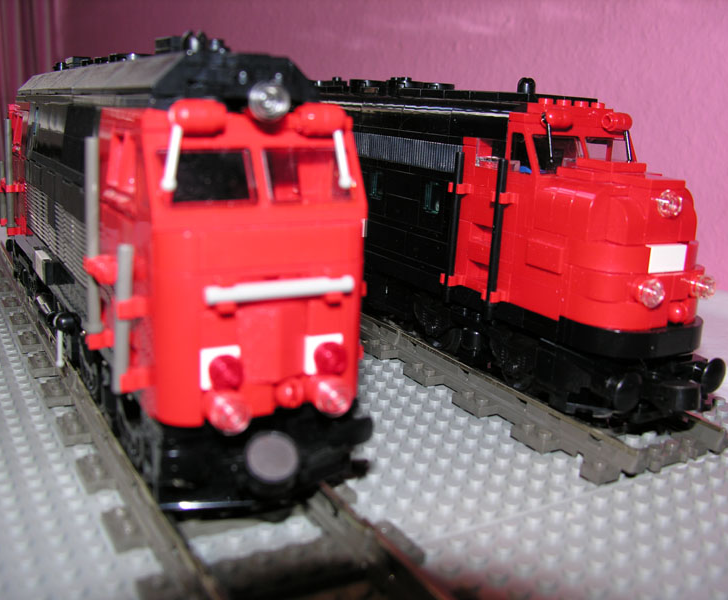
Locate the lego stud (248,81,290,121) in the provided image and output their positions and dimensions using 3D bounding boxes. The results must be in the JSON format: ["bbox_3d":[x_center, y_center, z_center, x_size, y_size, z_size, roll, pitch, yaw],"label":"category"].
[{"bbox_3d":[-0.020,-0.041,0.166,0.008,0.008,0.006,-6,16,-29],"label":"lego stud"}]

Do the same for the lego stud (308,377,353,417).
[{"bbox_3d":[-0.007,0.021,0.179,0.009,0.009,0.005,-6,17,-29],"label":"lego stud"}]

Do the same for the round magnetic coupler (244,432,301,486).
[{"bbox_3d":[-0.021,0.034,0.178,0.011,0.011,0.006,-7,17,-29],"label":"round magnetic coupler"}]

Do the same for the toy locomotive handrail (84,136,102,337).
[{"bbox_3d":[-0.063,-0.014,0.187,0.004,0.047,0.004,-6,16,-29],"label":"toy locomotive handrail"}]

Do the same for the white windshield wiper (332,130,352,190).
[{"bbox_3d":[-0.005,-0.031,0.177,0.003,0.013,0.003,-17,22,-26],"label":"white windshield wiper"}]

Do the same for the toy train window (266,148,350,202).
[{"bbox_3d":[-0.012,-0.027,0.177,0.018,0.012,0.003,-6,-6,-29],"label":"toy train window"}]

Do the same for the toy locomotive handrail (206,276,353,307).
[{"bbox_3d":[-0.017,-0.002,0.166,0.033,0.004,0.004,-6,16,-29],"label":"toy locomotive handrail"}]

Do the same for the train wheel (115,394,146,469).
[{"bbox_3d":[-0.060,0.034,0.207,0.005,0.018,0.018,-7,17,-29],"label":"train wheel"}]

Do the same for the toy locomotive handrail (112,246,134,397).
[{"bbox_3d":[-0.052,0.004,0.174,0.003,0.034,0.003,-2,15,-30],"label":"toy locomotive handrail"}]

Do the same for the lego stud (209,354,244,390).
[{"bbox_3d":[-0.028,0.015,0.167,0.008,0.008,0.004,-6,17,-29],"label":"lego stud"}]

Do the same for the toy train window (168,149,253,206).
[{"bbox_3d":[-0.031,-0.025,0.166,0.018,0.012,0.003,-6,-6,-29],"label":"toy train window"}]

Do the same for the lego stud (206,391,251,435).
[{"bbox_3d":[-0.028,0.023,0.168,0.009,0.009,0.005,-6,17,-29],"label":"lego stud"}]

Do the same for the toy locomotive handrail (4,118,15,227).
[{"bbox_3d":[-0.159,-0.057,0.364,0.003,0.050,0.003,-4,16,-30],"label":"toy locomotive handrail"}]

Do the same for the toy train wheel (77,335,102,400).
[{"bbox_3d":[-0.086,0.021,0.253,0.005,0.018,0.018,-6,16,-29],"label":"toy train wheel"}]

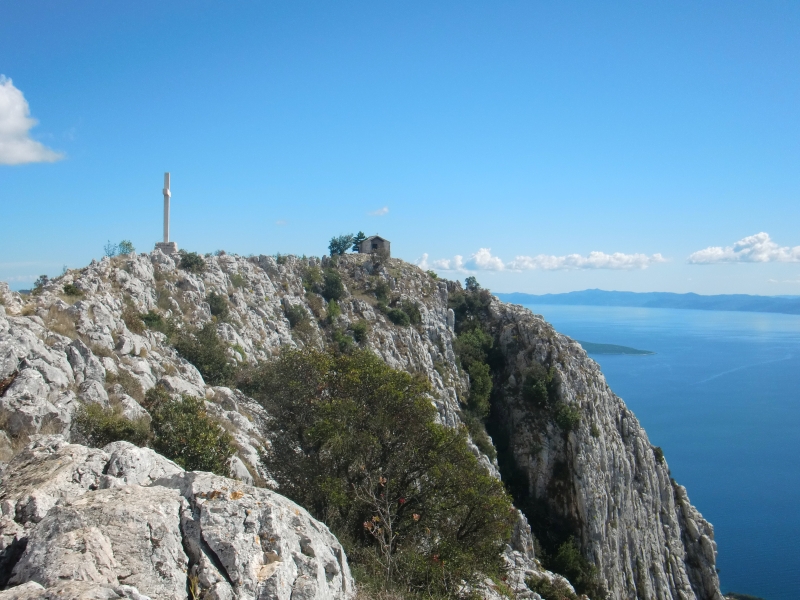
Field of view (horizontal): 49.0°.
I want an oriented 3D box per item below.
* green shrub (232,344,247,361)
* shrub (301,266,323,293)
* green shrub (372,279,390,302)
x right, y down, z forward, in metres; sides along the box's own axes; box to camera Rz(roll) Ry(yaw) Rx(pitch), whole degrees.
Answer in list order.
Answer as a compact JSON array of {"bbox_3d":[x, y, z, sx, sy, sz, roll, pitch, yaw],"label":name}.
[{"bbox_3d":[-10.966,3.587,60.000,0.957,1.093,0.909,1,1,0],"label":"green shrub"},{"bbox_3d":[-11.223,-2.678,112.000,2.678,3.188,2.410,1,1,0],"label":"shrub"},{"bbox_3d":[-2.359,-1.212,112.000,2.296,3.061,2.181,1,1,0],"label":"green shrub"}]

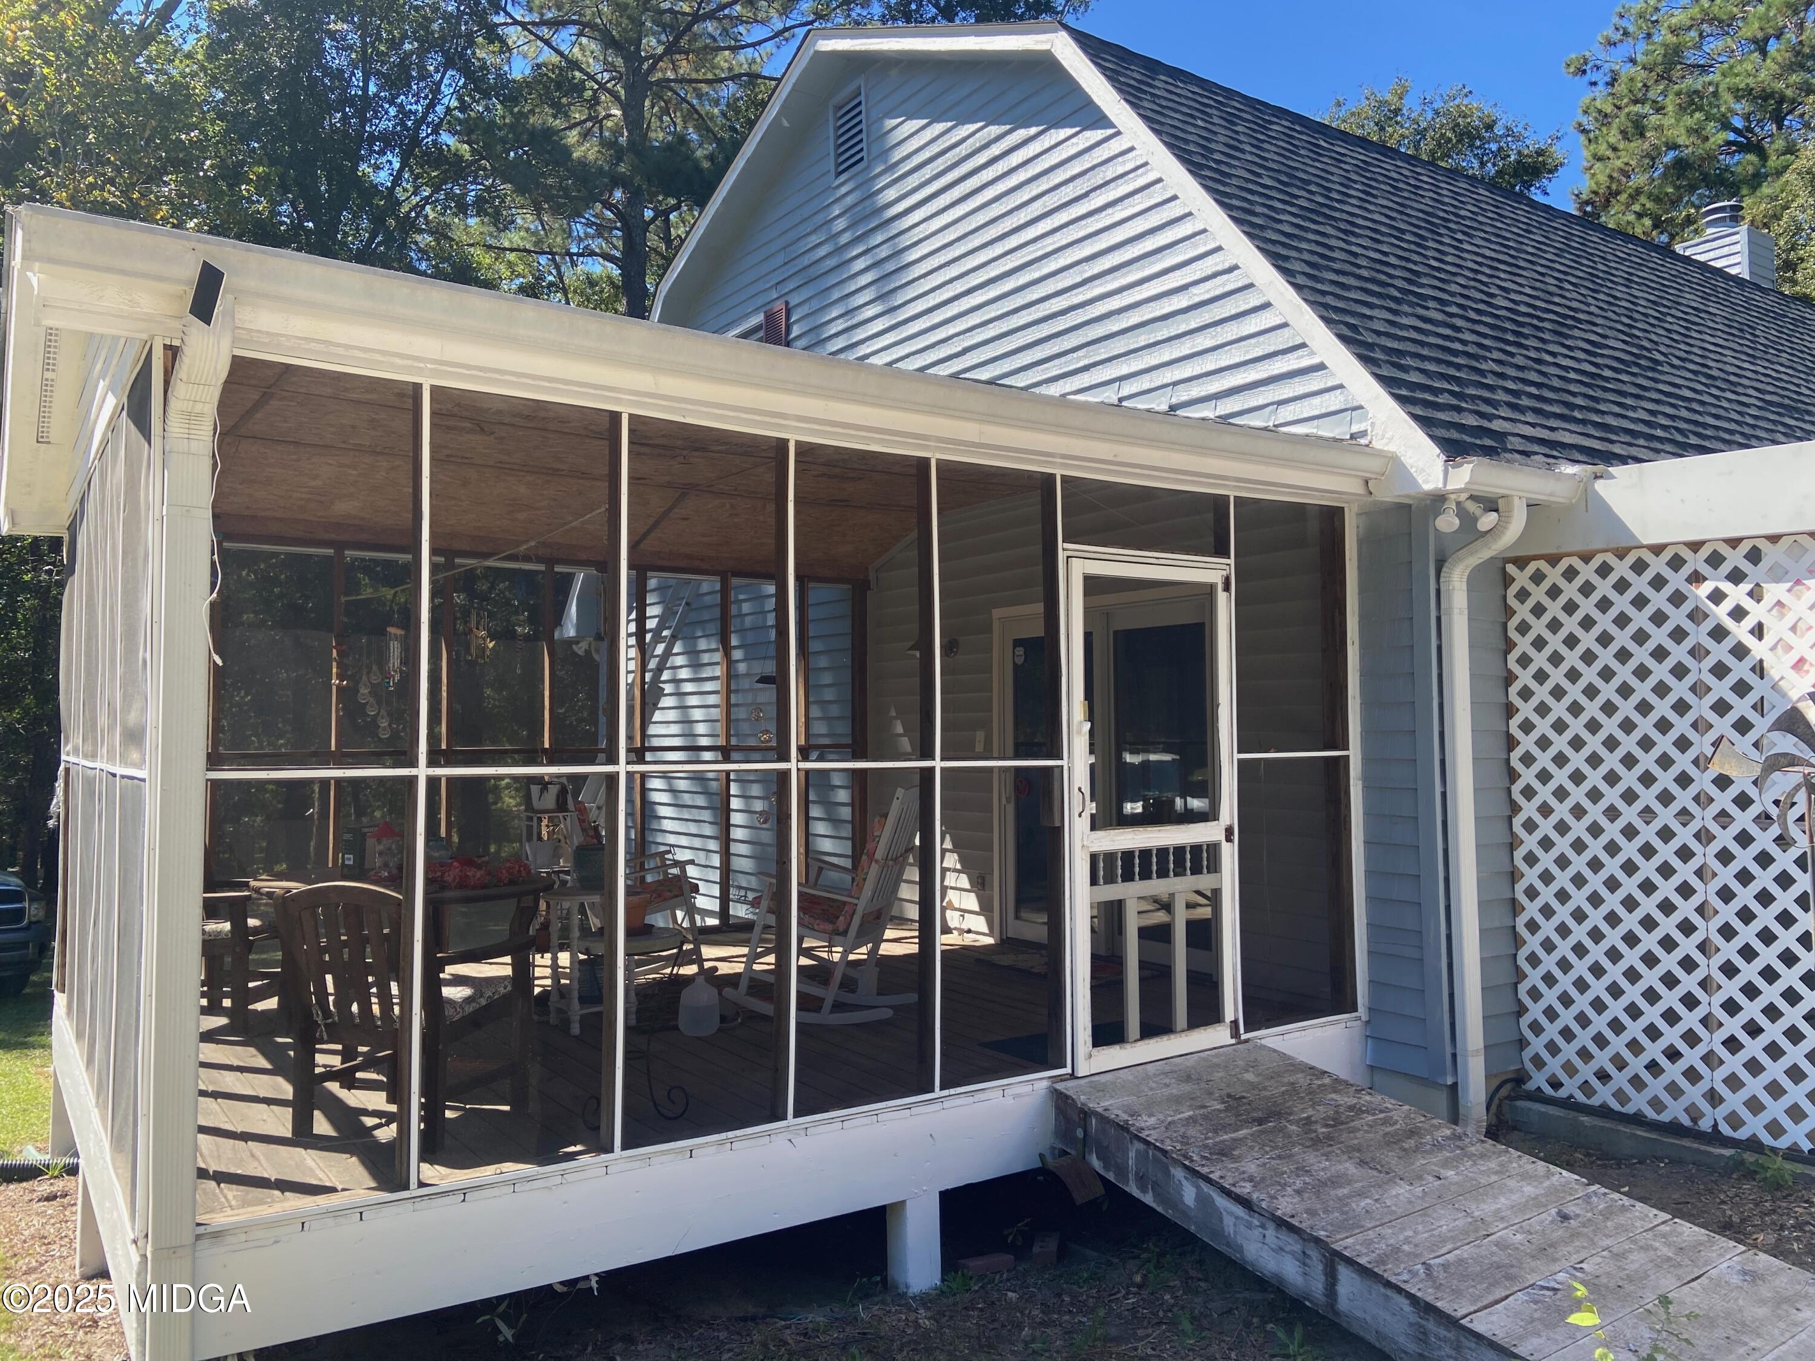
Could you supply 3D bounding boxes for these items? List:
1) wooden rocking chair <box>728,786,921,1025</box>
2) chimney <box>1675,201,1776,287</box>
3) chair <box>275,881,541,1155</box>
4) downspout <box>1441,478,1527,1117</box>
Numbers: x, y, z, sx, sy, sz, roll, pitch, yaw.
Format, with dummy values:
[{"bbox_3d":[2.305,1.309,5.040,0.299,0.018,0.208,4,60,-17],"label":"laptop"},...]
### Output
[{"bbox_3d":[-0.373,1.024,6.468,0.887,1.101,0.657,-1,-3,18],"label":"wooden rocking chair"},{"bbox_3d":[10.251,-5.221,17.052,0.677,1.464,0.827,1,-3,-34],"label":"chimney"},{"bbox_3d":[-1.672,1.068,4.561,0.618,0.863,0.623,-1,-3,20],"label":"chair"},{"bbox_3d":[2.504,0.612,5.866,0.110,2.759,0.319,1,-3,-34],"label":"downspout"}]

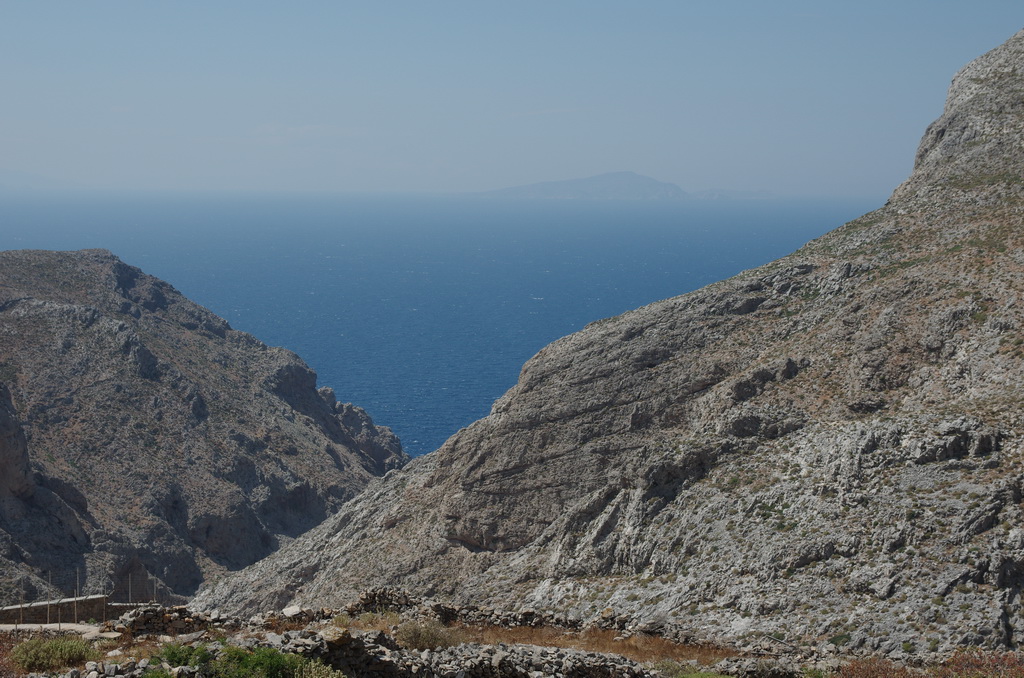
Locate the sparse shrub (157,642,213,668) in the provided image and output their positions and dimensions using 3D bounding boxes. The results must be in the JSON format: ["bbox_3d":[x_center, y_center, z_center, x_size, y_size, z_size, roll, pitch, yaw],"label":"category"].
[{"bbox_3d":[-7.212,6.969,37.500,1.220,0.520,1.000,0,5,0],"label":"sparse shrub"}]

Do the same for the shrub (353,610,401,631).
[{"bbox_3d":[-3.633,7.604,46.000,1.220,0.480,0.950,0,5,0],"label":"shrub"}]

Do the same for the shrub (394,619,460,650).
[{"bbox_3d":[-2.035,7.201,41.500,1.650,0.700,1.350,0,5,0],"label":"shrub"}]

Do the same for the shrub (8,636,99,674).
[{"bbox_3d":[-10.208,7.040,38.000,1.950,0.720,1.450,0,5,0],"label":"shrub"}]

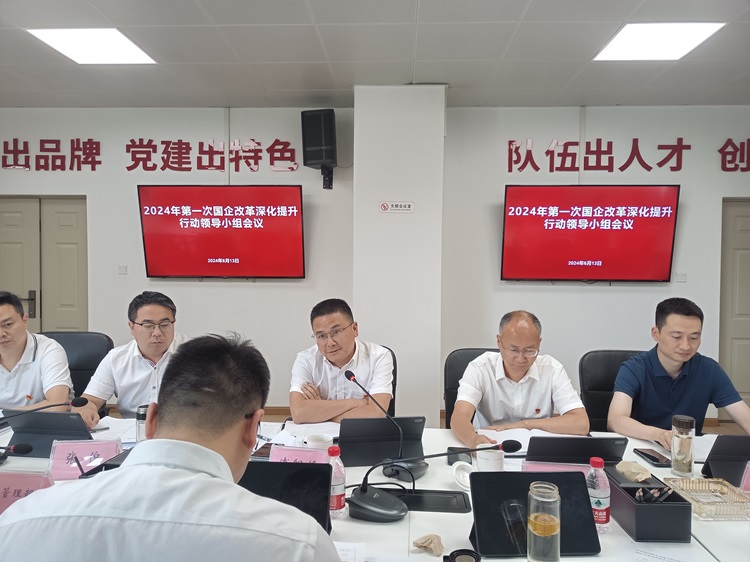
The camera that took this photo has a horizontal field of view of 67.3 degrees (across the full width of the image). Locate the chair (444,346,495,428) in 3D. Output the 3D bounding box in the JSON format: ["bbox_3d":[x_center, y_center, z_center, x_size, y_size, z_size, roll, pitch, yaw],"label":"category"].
[{"bbox_3d":[0.571,0.839,2.558,0.580,1.000,0.620,1,1,3],"label":"chair"}]

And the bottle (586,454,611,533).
[{"bbox_3d":[0.558,0.530,1.409,0.062,0.176,0.062,1,1,3],"label":"bottle"}]

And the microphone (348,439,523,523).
[{"bbox_3d":[0.134,0.504,1.439,0.440,0.220,0.130,1,2,23],"label":"microphone"}]

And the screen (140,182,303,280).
[{"bbox_3d":[-1.350,-0.437,5.046,1.450,0.835,0.070,0,14,2],"label":"screen"}]

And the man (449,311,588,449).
[{"bbox_3d":[0.561,0.722,2.265,0.550,1.212,0.660,0,1,1],"label":"man"}]

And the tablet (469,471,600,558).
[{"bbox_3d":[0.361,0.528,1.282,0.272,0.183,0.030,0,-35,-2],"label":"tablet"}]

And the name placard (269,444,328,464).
[{"bbox_3d":[-0.208,0.541,1.660,0.200,0.102,0.075,1,1,18],"label":"name placard"}]

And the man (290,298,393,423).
[{"bbox_3d":[-0.144,0.701,2.428,0.500,1.270,0.680,1,1,3],"label":"man"}]

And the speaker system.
[{"bbox_3d":[-0.473,-1.210,4.798,0.290,0.460,0.260,1,6,16],"label":"speaker system"}]

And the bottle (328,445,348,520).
[{"bbox_3d":[-0.104,0.523,1.475,0.062,0.176,0.062,1,1,3],"label":"bottle"}]

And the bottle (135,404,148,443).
[{"bbox_3d":[-0.700,0.487,1.732,0.070,0.200,0.070,0,1,3],"label":"bottle"}]

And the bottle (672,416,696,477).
[{"bbox_3d":[0.984,0.520,1.780,0.066,0.185,0.066,1,1,3],"label":"bottle"}]

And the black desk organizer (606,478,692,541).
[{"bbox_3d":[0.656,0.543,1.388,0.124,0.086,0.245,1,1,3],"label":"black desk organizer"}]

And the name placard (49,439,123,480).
[{"bbox_3d":[-0.873,0.535,1.711,0.200,0.102,0.075,0,1,-9],"label":"name placard"}]

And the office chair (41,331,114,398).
[{"bbox_3d":[-1.695,0.789,2.818,0.620,1.017,0.640,0,1,3],"label":"office chair"}]

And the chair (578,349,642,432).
[{"bbox_3d":[1.218,0.834,2.449,0.620,0.990,0.640,0,1,3],"label":"chair"}]

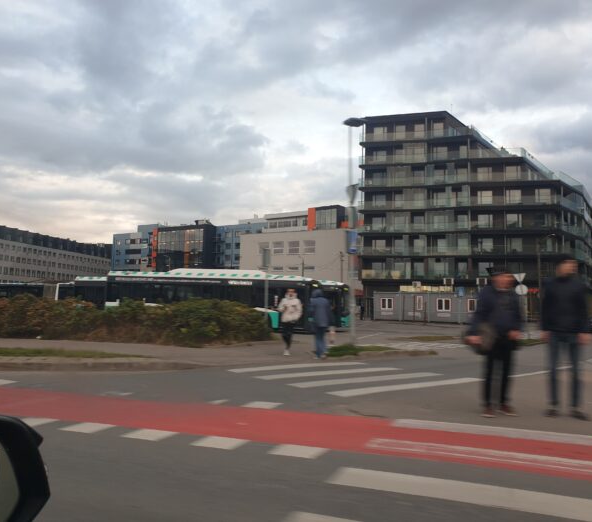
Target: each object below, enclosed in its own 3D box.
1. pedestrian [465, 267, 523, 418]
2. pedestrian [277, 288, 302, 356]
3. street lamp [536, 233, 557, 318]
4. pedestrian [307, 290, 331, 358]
[{"bbox_3d":[2.191,0.899,5.800,0.560,1.670,0.400,2,-5,-12],"label":"pedestrian"},{"bbox_3d":[-0.160,1.518,12.900,0.550,1.670,0.400,2,-5,-3],"label":"pedestrian"},{"bbox_3d":[25.395,2.071,53.000,1.900,9.000,0.350,1,-5,6],"label":"street lamp"},{"bbox_3d":[0.571,1.518,12.700,0.520,1.690,0.400,1,-5,6],"label":"pedestrian"}]

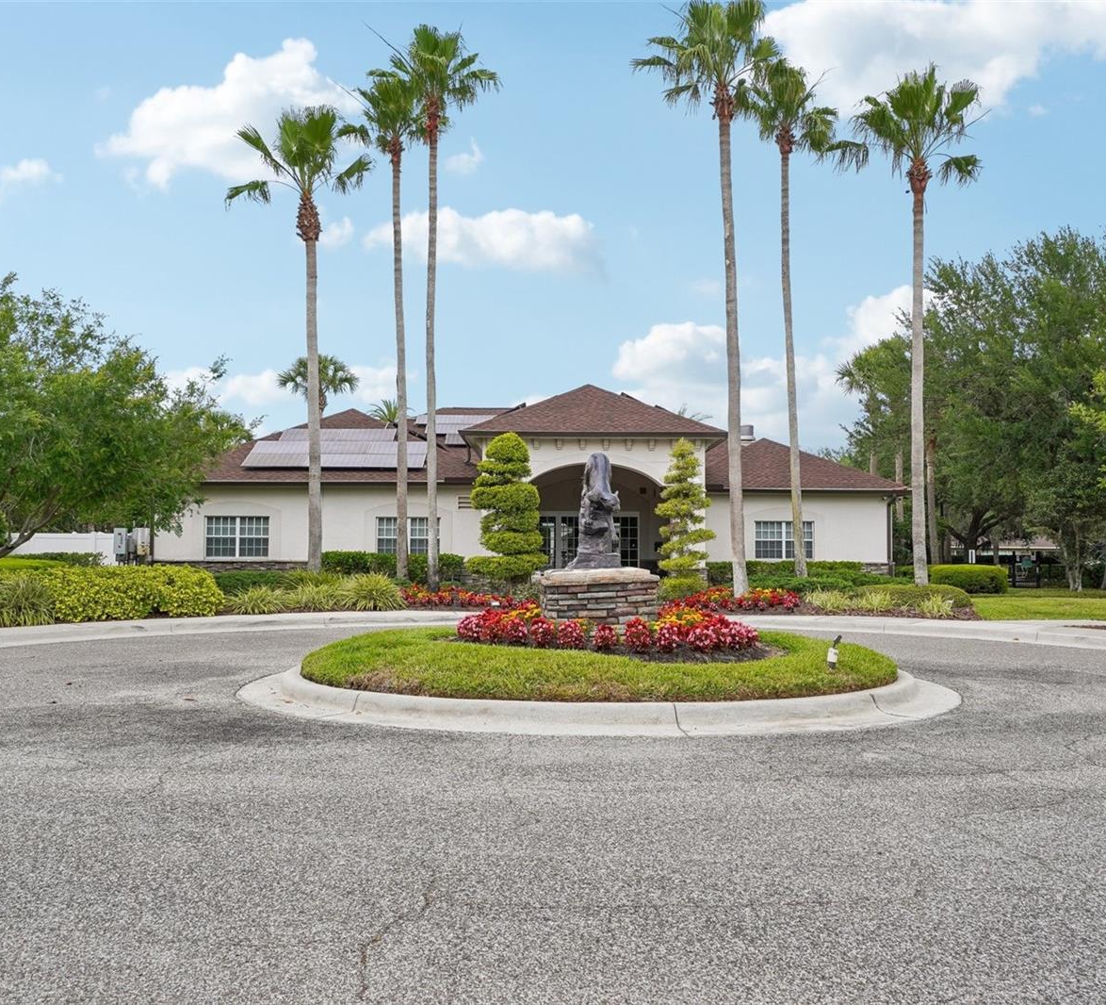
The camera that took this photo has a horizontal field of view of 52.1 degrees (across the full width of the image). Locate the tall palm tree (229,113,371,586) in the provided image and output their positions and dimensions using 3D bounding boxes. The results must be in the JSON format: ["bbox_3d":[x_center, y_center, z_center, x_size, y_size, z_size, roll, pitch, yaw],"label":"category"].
[{"bbox_3d":[-7.004,-4.162,30.724,4.000,13.411,3.880,0,-3,0],"label":"tall palm tree"}]

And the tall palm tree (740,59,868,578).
[{"bbox_3d":[7.318,-5.149,32.775,3.755,15.672,3.642,0,-3,0],"label":"tall palm tree"}]

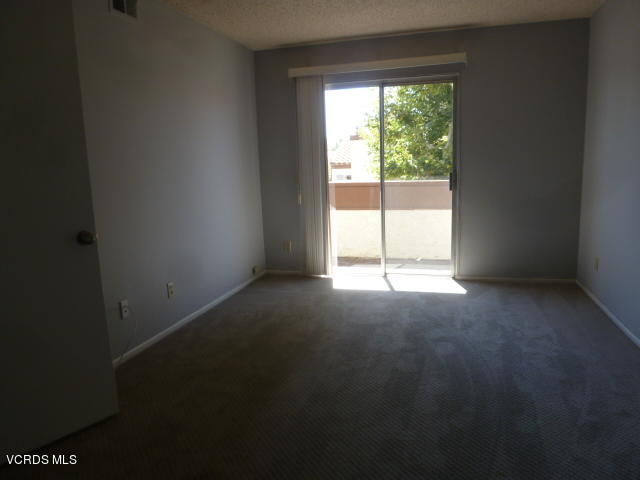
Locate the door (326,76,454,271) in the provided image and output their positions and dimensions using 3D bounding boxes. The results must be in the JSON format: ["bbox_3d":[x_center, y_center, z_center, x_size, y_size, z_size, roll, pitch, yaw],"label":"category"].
[{"bbox_3d":[0.695,-0.612,4.654,1.410,2.010,0.090,1,10,15],"label":"door"}]

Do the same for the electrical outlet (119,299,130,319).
[{"bbox_3d":[-1.252,0.445,2.870,0.012,0.117,0.072,1,10,15],"label":"electrical outlet"}]

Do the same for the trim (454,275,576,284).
[{"bbox_3d":[1.950,0.399,4.458,1.110,0.052,0.016,1,10,15],"label":"trim"}]

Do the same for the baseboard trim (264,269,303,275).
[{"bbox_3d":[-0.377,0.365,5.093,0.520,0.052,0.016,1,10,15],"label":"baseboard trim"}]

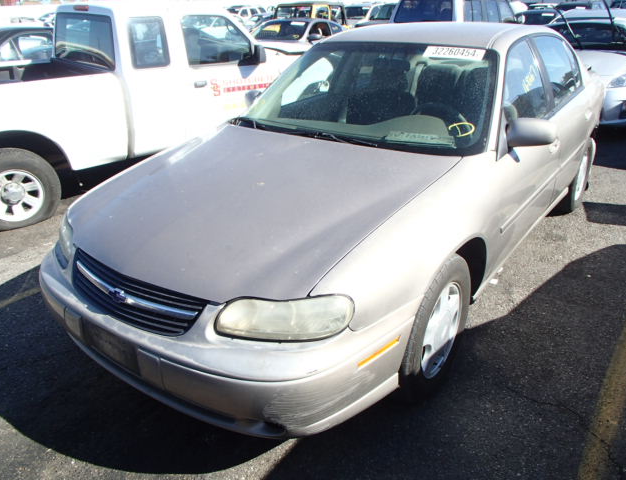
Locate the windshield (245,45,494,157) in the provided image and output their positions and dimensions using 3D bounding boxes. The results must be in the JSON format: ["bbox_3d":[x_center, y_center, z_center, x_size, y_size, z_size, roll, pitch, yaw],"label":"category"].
[{"bbox_3d":[0.319,-0.852,2.865,1.500,0.160,0.790,16,62,33],"label":"windshield"}]

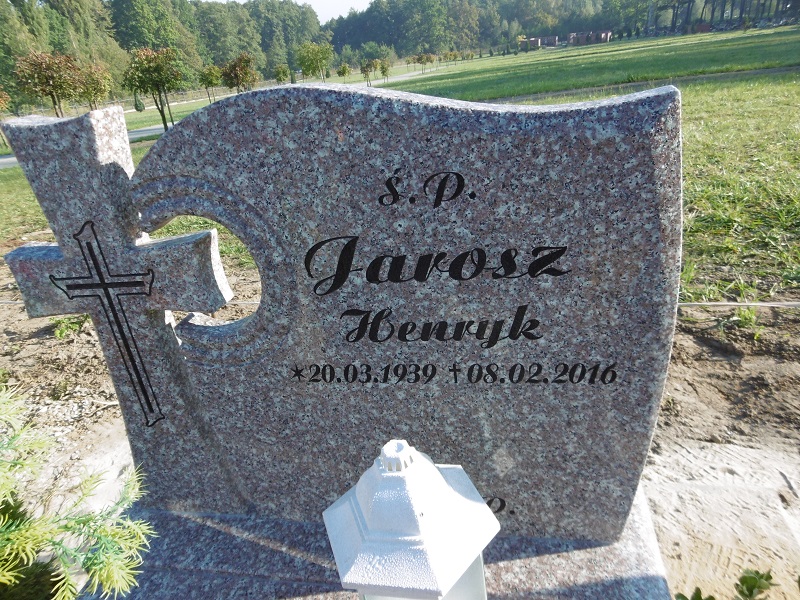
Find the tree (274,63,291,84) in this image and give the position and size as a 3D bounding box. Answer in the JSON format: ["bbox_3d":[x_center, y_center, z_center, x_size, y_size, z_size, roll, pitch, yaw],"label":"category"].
[{"bbox_3d":[-11.542,-21.952,54.577,1.530,2.530,1.530,-6,23,0],"label":"tree"}]

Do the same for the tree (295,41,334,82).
[{"bbox_3d":[-9.717,-27.730,65.254,4.340,4.440,4.340,-6,23,0],"label":"tree"}]

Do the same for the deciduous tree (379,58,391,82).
[{"bbox_3d":[-1.436,-22.078,53.433,1.070,2.110,1.070,-6,23,0],"label":"deciduous tree"}]

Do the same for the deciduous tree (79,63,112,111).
[{"bbox_3d":[-12.212,-8.159,22.374,1.450,2.550,1.450,-6,23,0],"label":"deciduous tree"}]

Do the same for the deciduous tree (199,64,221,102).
[{"bbox_3d":[-13.140,-14.798,38.253,1.470,2.610,1.470,-6,23,0],"label":"deciduous tree"}]

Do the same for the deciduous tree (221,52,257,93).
[{"bbox_3d":[-7.385,-9.969,25.536,1.650,2.510,1.650,-6,23,0],"label":"deciduous tree"}]

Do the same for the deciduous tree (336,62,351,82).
[{"bbox_3d":[-5.958,-24.148,59.127,1.450,2.100,1.450,-6,23,0],"label":"deciduous tree"}]

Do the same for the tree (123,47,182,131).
[{"bbox_3d":[-7.184,-6.117,16.472,1.730,2.500,1.730,-6,23,0],"label":"tree"}]

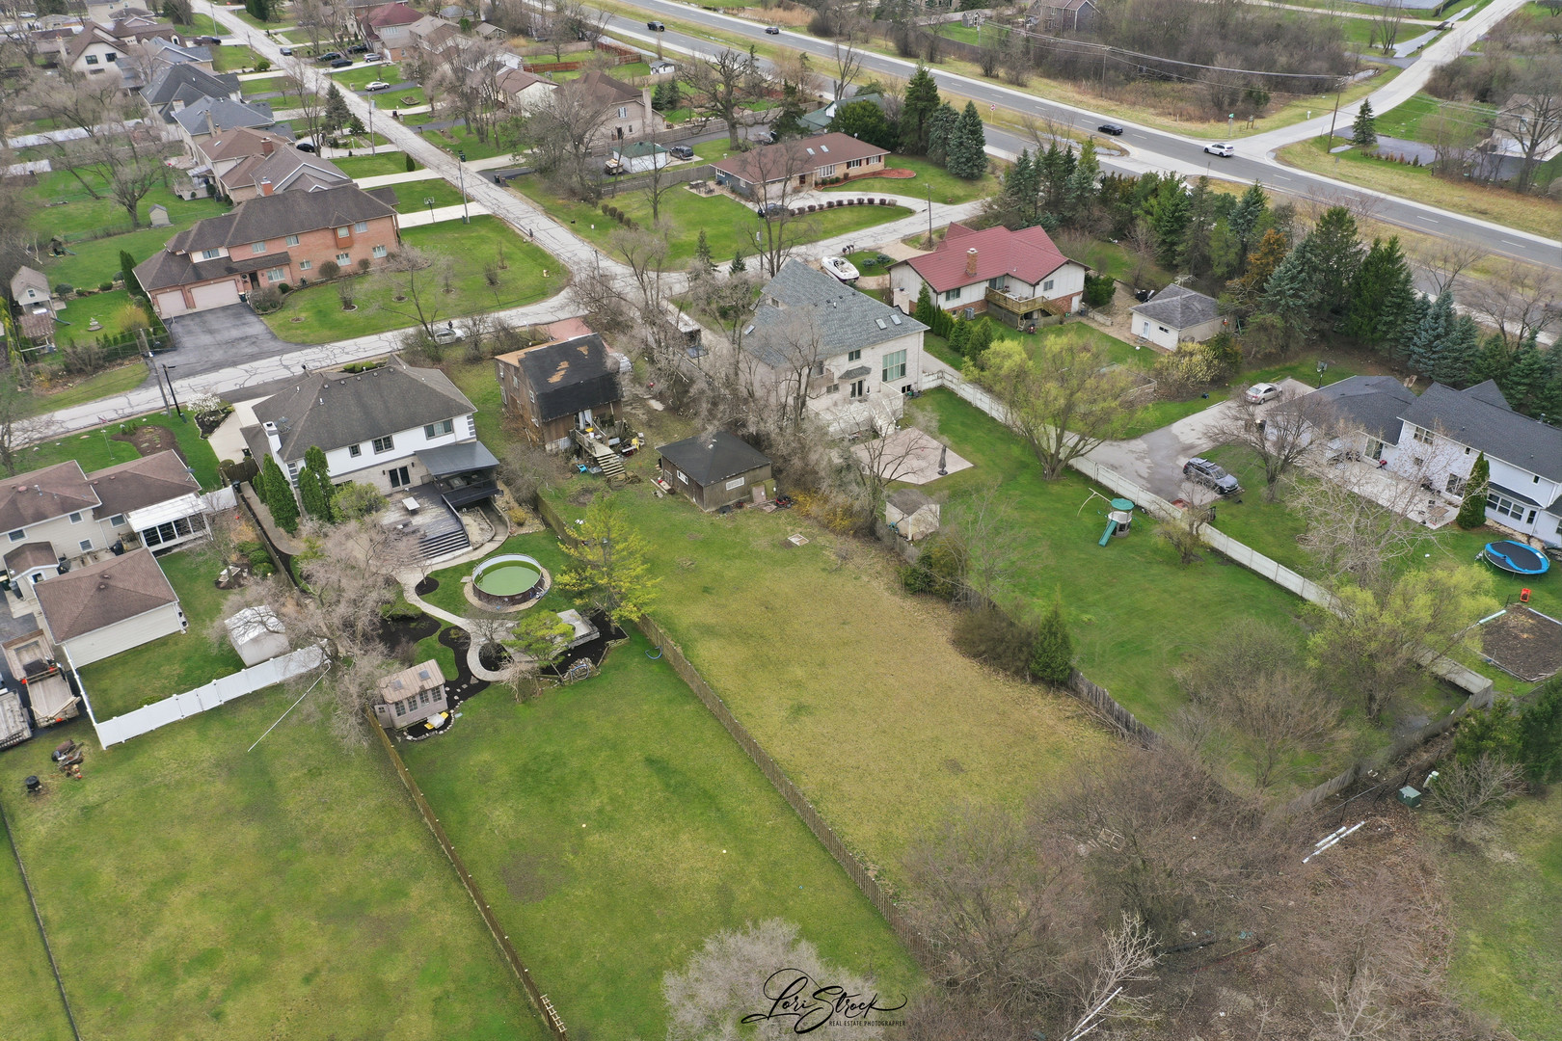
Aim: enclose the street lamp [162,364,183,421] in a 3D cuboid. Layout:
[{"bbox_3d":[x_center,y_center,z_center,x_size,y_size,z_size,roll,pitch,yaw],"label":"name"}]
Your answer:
[{"bbox_3d":[-58.031,-12.572,116.939,1.400,5.600,0.400,-19,35,-25],"label":"street lamp"}]

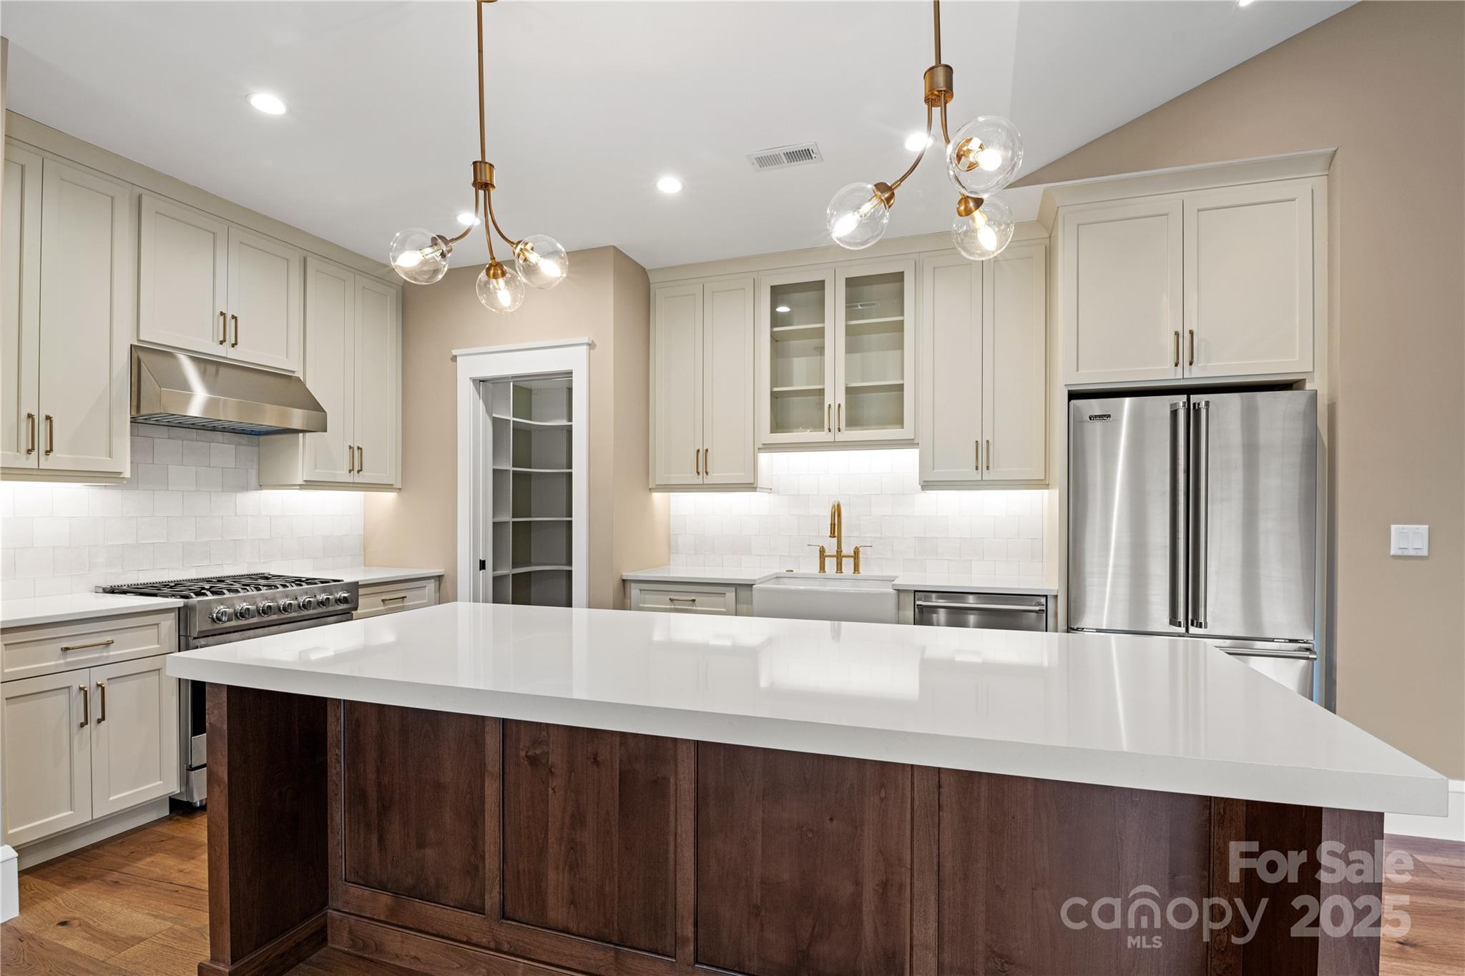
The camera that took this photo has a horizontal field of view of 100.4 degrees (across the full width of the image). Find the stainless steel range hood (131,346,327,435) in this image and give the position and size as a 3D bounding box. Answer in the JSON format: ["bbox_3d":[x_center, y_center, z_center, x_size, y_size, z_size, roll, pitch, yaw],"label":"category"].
[{"bbox_3d":[-2.726,-0.490,3.233,0.578,0.340,0.817,0,-1,17],"label":"stainless steel range hood"}]

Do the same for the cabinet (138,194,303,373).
[{"bbox_3d":[-2.834,-1.031,3.284,0.346,0.711,0.817,0,-1,17],"label":"cabinet"}]

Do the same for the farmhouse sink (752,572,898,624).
[{"bbox_3d":[0.531,0.641,3.346,0.743,0.261,0.487,0,-1,17],"label":"farmhouse sink"}]

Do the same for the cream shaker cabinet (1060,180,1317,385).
[{"bbox_3d":[2.225,-0.935,3.201,1.058,0.867,0.690,0,-2,16],"label":"cream shaker cabinet"}]

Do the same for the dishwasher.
[{"bbox_3d":[1.401,1.018,3.555,0.622,0.865,0.644,0,-2,16],"label":"dishwasher"}]

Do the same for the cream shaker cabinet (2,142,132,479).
[{"bbox_3d":[-3.042,-0.716,2.593,0.346,1.357,0.617,0,-1,17],"label":"cream shaker cabinet"}]

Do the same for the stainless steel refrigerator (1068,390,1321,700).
[{"bbox_3d":[2.149,0.524,3.095,0.923,1.825,0.850,0,-2,16],"label":"stainless steel refrigerator"}]

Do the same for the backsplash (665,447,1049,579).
[{"bbox_3d":[0.665,0.128,3.739,2.273,0.750,0.012,0,-1,17],"label":"backsplash"}]

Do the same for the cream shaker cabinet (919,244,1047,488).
[{"bbox_3d":[1.512,-0.706,3.742,0.703,1.411,0.364,0,-2,16],"label":"cream shaker cabinet"}]

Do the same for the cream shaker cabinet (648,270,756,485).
[{"bbox_3d":[-0.151,-0.691,4.231,0.758,1.411,0.364,0,-2,16],"label":"cream shaker cabinet"}]

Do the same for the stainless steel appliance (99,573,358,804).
[{"bbox_3d":[-2.627,0.976,3.226,0.736,0.956,0.844,0,-1,17],"label":"stainless steel appliance"}]

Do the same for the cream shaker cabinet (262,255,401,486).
[{"bbox_3d":[-2.650,-0.708,4.113,0.333,1.432,0.764,0,-2,16],"label":"cream shaker cabinet"}]

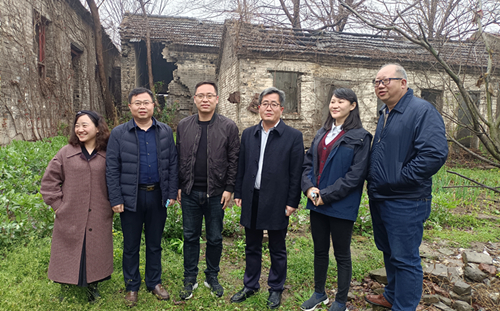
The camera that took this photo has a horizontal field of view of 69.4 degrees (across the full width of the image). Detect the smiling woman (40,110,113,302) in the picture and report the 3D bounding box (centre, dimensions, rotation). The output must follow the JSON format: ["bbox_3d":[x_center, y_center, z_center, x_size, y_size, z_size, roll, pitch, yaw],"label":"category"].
[{"bbox_3d":[-1.436,0.425,3.042,0.570,1.590,0.360,-3,4,-27],"label":"smiling woman"}]

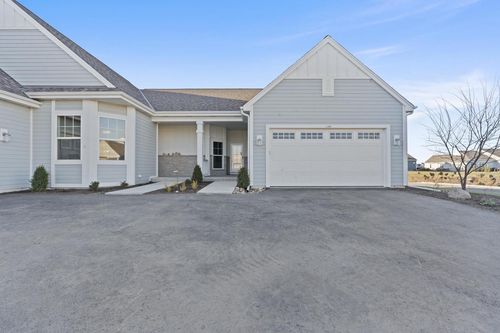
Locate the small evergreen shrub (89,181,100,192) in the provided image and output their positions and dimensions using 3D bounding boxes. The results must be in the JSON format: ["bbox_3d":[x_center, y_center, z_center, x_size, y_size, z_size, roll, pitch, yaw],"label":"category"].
[{"bbox_3d":[-5.570,0.710,7.950,0.350,0.360,0.350,0,0,-1],"label":"small evergreen shrub"}]

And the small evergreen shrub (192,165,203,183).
[{"bbox_3d":[-2.490,0.370,10.650,0.500,0.830,0.500,0,0,-1],"label":"small evergreen shrub"}]

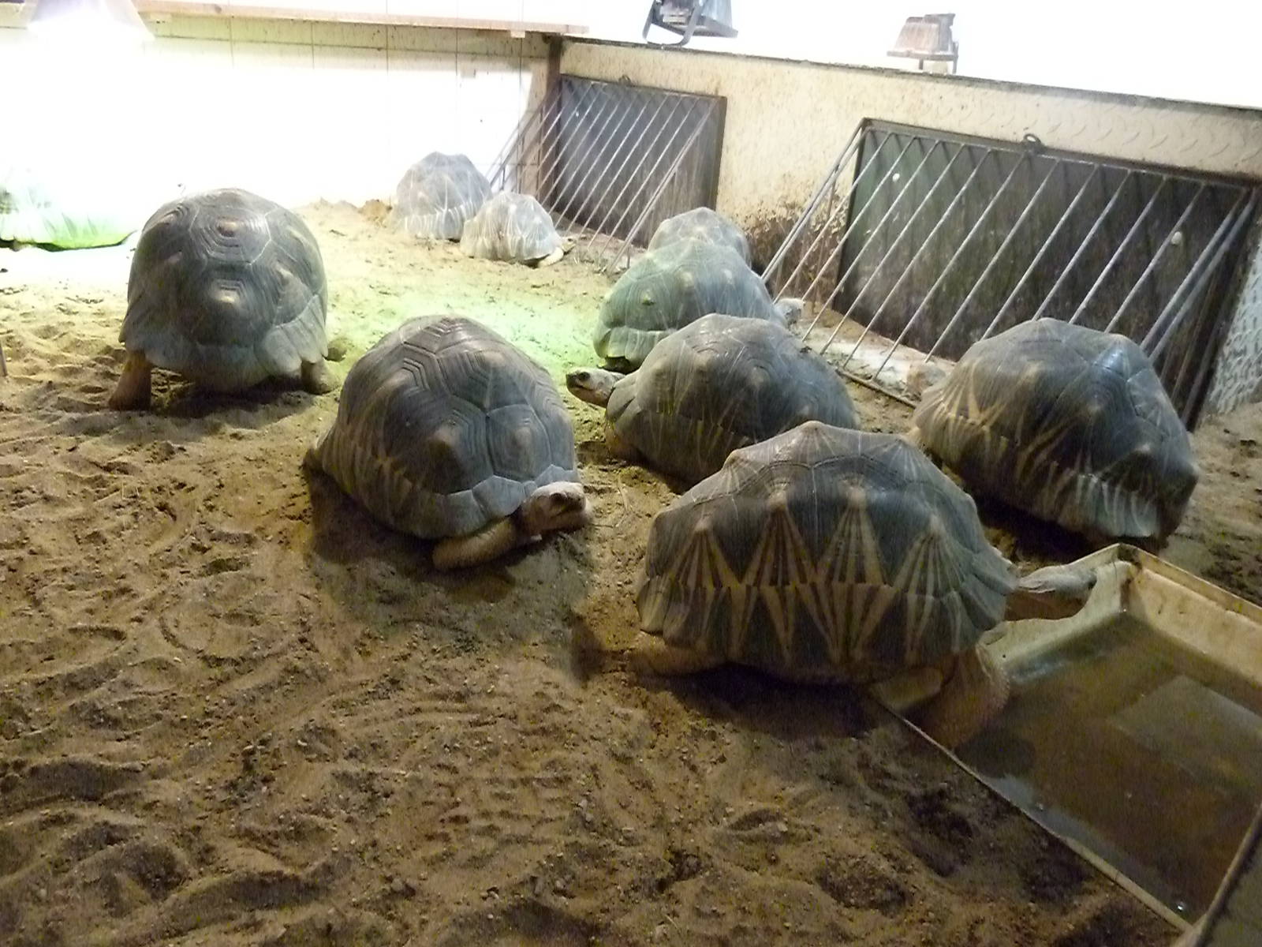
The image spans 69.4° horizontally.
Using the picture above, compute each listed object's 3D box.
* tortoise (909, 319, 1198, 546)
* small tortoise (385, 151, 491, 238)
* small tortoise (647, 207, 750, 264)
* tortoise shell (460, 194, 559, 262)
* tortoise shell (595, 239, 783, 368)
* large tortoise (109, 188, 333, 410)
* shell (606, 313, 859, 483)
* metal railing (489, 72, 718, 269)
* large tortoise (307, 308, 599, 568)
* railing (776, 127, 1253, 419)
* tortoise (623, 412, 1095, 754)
[{"bbox_3d":[0.536,-0.073,1.151,0.250,0.226,0.348,-18,34,-38],"label":"tortoise"},{"bbox_3d":[-0.489,-0.728,2.369,0.224,0.197,0.326,15,28,20],"label":"small tortoise"},{"bbox_3d":[0.159,-0.497,2.023,0.235,0.193,0.365,9,26,10],"label":"small tortoise"},{"bbox_3d":[-0.274,-0.599,2.203,0.295,0.160,0.190,4,26,-1],"label":"tortoise shell"},{"bbox_3d":[0.128,-0.307,1.610,0.394,0.212,0.258,-5,28,-19],"label":"tortoise shell"},{"bbox_3d":[-0.609,-0.298,1.363,0.286,0.245,0.411,-7,28,-22],"label":"large tortoise"},{"bbox_3d":[0.103,-0.112,1.215,0.407,0.207,0.255,11,27,14],"label":"shell"},{"bbox_3d":[-0.136,-0.843,2.461,0.323,0.388,0.763,-14,32,-33],"label":"metal railing"},{"bbox_3d":[-0.204,-0.064,1.063,0.420,0.213,0.280,25,33,36],"label":"large tortoise"},{"bbox_3d":[0.557,-0.369,1.599,0.323,0.388,0.763,-14,32,-33],"label":"railing"},{"bbox_3d":[0.216,0.065,0.853,0.450,0.222,0.270,4,26,-1],"label":"tortoise"}]

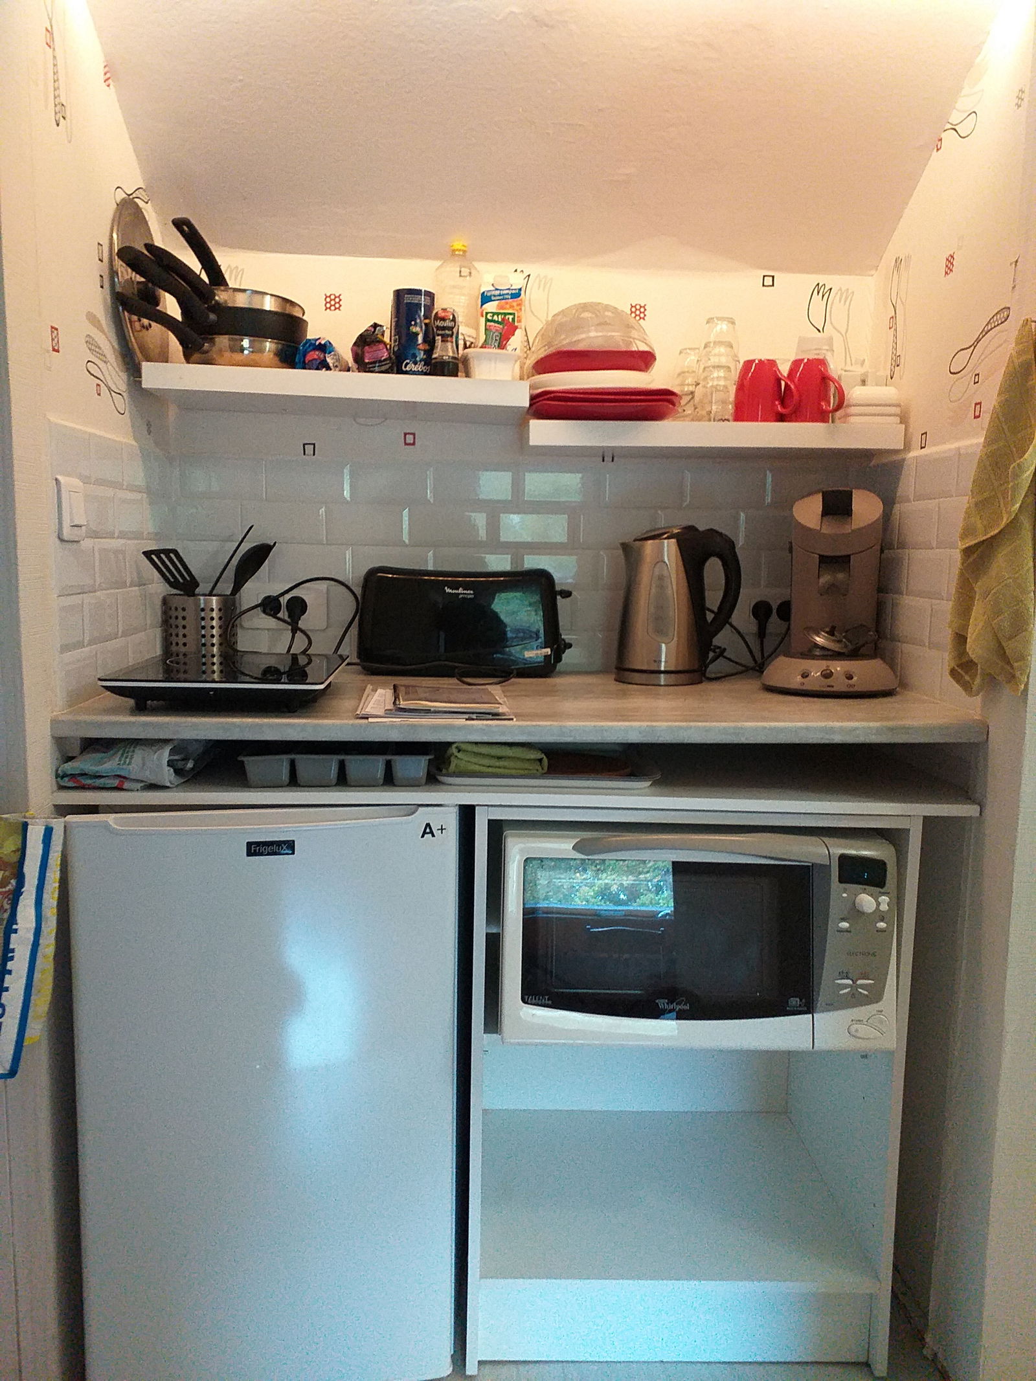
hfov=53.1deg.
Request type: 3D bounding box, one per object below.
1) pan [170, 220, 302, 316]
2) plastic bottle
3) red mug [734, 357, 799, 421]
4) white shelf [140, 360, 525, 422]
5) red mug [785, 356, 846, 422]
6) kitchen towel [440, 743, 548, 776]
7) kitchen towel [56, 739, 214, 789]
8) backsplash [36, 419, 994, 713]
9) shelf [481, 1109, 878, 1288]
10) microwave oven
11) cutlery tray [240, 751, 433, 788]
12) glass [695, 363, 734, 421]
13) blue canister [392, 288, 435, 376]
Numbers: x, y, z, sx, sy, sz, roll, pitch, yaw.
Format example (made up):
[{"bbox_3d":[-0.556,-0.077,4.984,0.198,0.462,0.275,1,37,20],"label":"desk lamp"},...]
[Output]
[{"bbox_3d":[-0.451,-0.635,1.637,0.184,0.127,0.289,3,8,17],"label":"pan"},{"bbox_3d":[-0.102,-0.634,1.772,0.081,0.255,0.081,1,8,-3],"label":"plastic bottle"},{"bbox_3d":[0.411,-0.485,1.700,0.115,0.105,0.079,6,9,32],"label":"red mug"},{"bbox_3d":[-0.284,-0.489,1.726,0.596,0.038,0.240,2,7,-3],"label":"white shelf"},{"bbox_3d":[0.493,-0.485,1.702,0.115,0.105,0.079,7,10,39],"label":"red mug"},{"bbox_3d":[-0.036,0.086,1.514,0.148,0.046,0.160,0,7,-3],"label":"kitchen towel"},{"bbox_3d":[-0.535,0.082,1.492,0.160,0.067,0.250,0,7,-3],"label":"kitchen towel"},{"bbox_3d":[0.016,-0.193,1.638,1.252,0.380,0.552,0,7,-3],"label":"backsplash"},{"bbox_3d":[0.230,0.819,1.704,0.568,0.017,0.450,1,8,-1],"label":"shelf"},{"bbox_3d":[0.239,0.310,1.582,0.529,0.306,0.400,1,7,-1],"label":"microwave oven"},{"bbox_3d":[-0.254,0.088,1.556,0.256,0.046,0.315,0,7,-3],"label":"cutlery tray"},{"bbox_3d":[0.336,-0.501,1.760,0.071,0.107,0.070,0,7,-3],"label":"glass"},{"bbox_3d":[-0.170,-0.577,1.690,0.073,0.151,0.073,0,7,-3],"label":"blue canister"}]

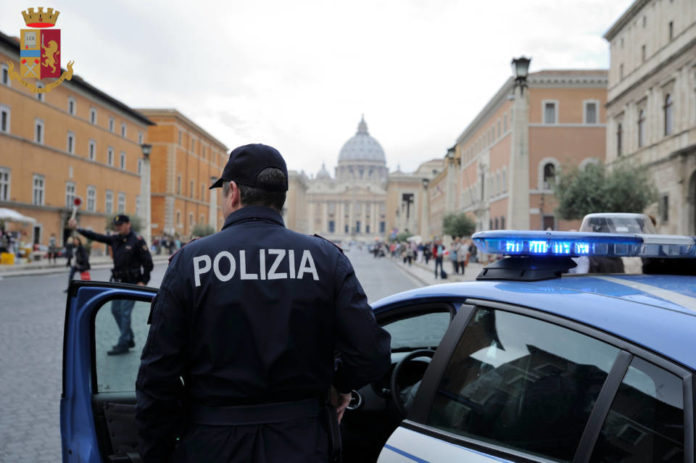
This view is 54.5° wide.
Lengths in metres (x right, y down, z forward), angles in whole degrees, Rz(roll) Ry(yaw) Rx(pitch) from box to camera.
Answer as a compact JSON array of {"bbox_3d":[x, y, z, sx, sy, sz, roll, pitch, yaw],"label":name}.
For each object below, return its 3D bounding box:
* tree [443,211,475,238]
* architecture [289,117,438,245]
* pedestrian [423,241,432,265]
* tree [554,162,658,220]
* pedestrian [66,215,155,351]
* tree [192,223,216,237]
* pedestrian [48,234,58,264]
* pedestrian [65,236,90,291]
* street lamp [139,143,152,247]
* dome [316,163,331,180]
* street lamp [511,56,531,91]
[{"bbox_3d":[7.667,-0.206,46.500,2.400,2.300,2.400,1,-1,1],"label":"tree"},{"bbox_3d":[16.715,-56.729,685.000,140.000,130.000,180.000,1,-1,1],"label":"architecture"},{"bbox_3d":[5.585,1.475,47.500,0.600,1.700,0.450,1,-1,6],"label":"pedestrian"},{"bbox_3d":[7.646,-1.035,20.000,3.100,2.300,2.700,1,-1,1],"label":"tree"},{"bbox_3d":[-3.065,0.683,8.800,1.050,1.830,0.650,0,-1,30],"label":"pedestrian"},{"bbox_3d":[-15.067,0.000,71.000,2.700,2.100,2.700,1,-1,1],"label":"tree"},{"bbox_3d":[-15.243,0.880,35.000,0.550,1.660,0.420,1,-1,6],"label":"pedestrian"},{"bbox_3d":[-8.081,0.971,20.200,0.750,1.660,0.550,1,-1,-30],"label":"pedestrian"},{"bbox_3d":[-14.973,-2.329,50.000,1.050,8.600,1.050,1,-1,-1],"label":"street lamp"},{"bbox_3d":[-25.181,-61.668,695.000,14.500,19.000,14.500,1,-1,1],"label":"dome"},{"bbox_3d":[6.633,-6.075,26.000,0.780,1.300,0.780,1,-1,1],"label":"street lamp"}]

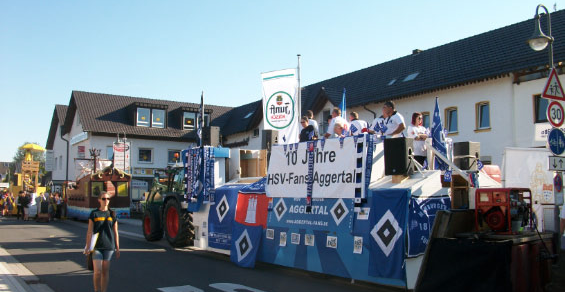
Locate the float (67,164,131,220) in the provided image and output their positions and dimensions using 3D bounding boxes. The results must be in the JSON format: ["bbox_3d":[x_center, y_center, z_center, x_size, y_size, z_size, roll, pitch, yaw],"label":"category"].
[{"bbox_3d":[-11.502,2.889,31.512,2.500,3.300,4.600,4,-7,-39],"label":"float"}]

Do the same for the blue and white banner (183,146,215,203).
[{"bbox_3d":[-2.315,0.781,13.828,0.100,1.530,1.650,4,-7,-40],"label":"blue and white banner"}]

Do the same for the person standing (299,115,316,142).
[{"bbox_3d":[0.508,0.221,10.424,0.360,1.660,0.480,3,-6,-32],"label":"person standing"}]

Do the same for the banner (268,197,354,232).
[{"bbox_3d":[0.520,1.394,10.524,0.040,0.730,2.580,4,-7,-40],"label":"banner"}]

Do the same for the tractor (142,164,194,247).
[{"bbox_3d":[-3.170,1.930,17.322,2.250,2.660,4.100,3,-6,-37],"label":"tractor"}]

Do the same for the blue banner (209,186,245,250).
[{"bbox_3d":[-1.351,1.650,11.719,0.080,1.470,1.200,5,-7,-42],"label":"blue banner"}]

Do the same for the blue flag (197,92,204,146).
[{"bbox_3d":[-2.228,-0.720,13.750,0.150,1.520,0.300,4,-7,-40],"label":"blue flag"}]

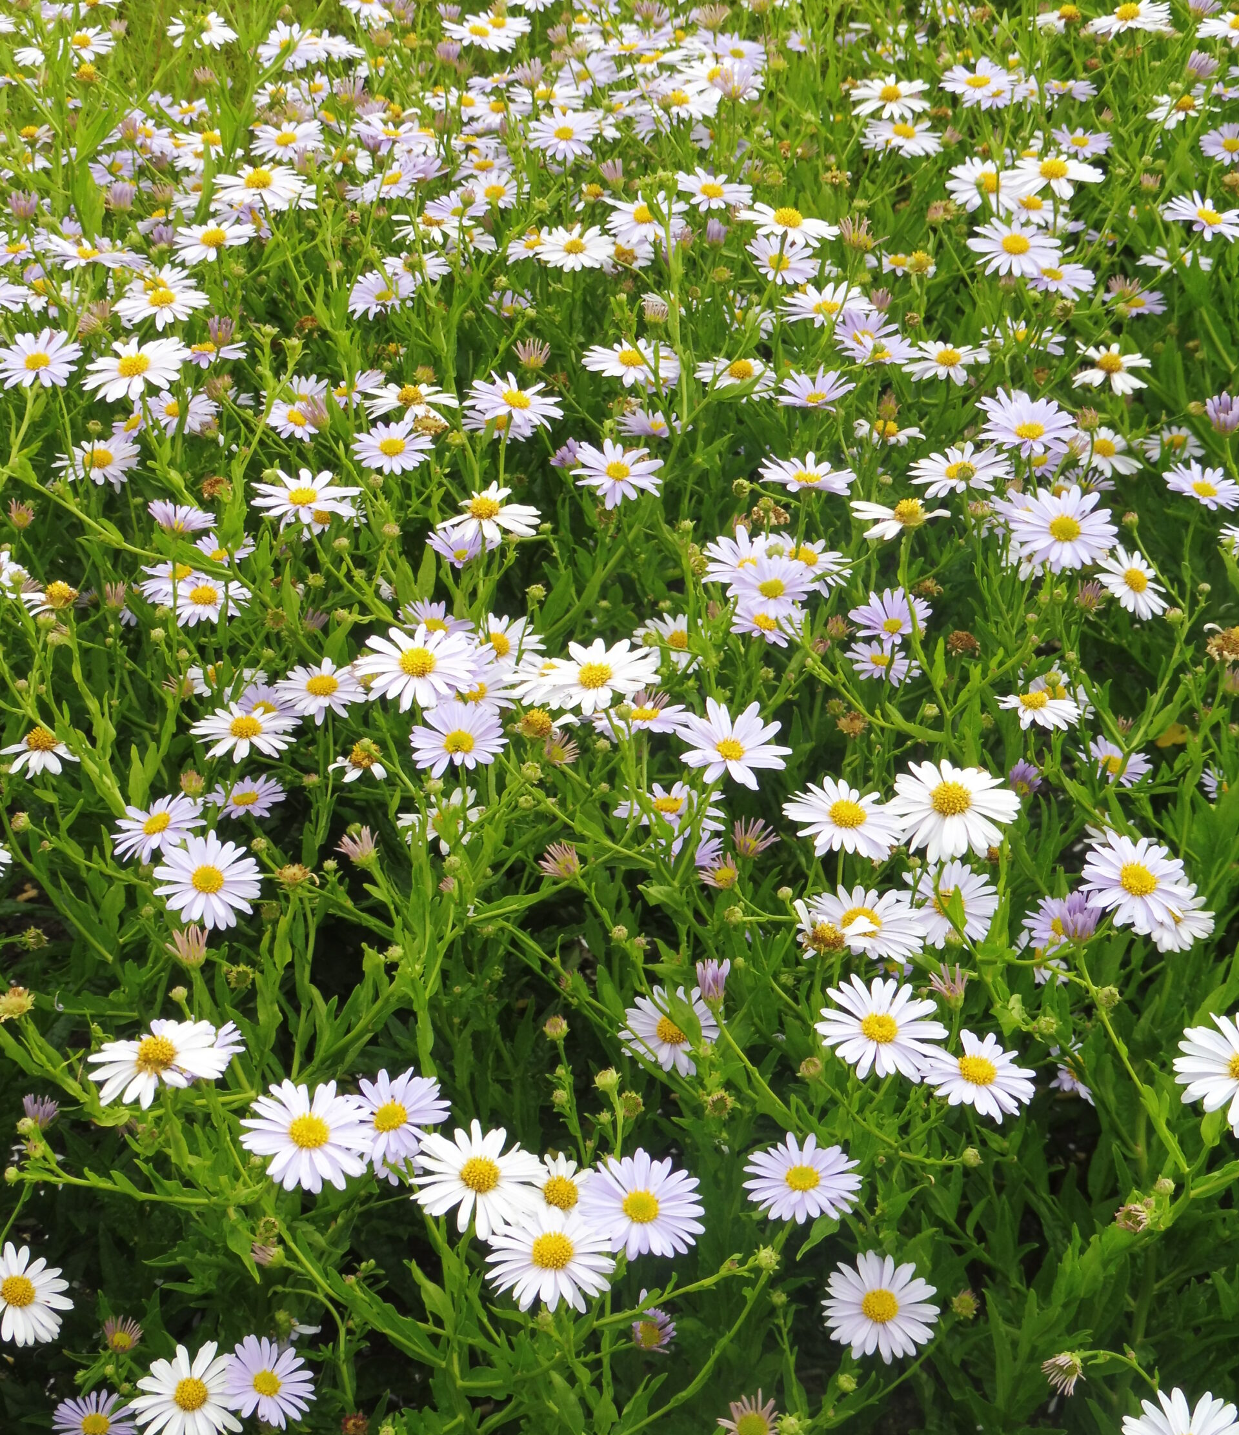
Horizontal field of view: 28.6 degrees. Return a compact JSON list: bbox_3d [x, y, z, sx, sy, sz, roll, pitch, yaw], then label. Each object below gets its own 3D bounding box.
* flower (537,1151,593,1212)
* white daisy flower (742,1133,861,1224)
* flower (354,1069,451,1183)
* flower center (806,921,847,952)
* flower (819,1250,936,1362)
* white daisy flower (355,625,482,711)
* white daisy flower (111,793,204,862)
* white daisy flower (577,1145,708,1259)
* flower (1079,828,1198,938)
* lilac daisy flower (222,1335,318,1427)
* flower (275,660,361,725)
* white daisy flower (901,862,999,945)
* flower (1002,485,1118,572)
[{"bbox_3d":[-0.020,0.158,0.815,0.032,0.010,0.032,0,44,-1],"label":"flower"},{"bbox_3d":[0.060,0.154,0.810,0.040,0.011,0.040,0,39,4],"label":"white daisy flower"},{"bbox_3d":[-0.075,0.135,0.825,0.036,0.011,0.036,-8,51,10],"label":"flower"},{"bbox_3d":[0.069,0.073,0.810,0.013,0.008,0.013,-6,34,4],"label":"flower center"},{"bbox_3d":[0.089,0.200,0.825,0.039,0.011,0.039,0,56,6],"label":"flower"},{"bbox_3d":[-0.067,-0.016,0.800,0.040,0.011,0.040,0,45,-5],"label":"white daisy flower"},{"bbox_3d":[-0.171,0.041,0.900,0.035,0.010,0.035,-7,40,6],"label":"white daisy flower"},{"bbox_3d":[0.007,0.156,0.785,0.041,0.013,0.041,0,51,1],"label":"white daisy flower"},{"bbox_3d":[0.172,0.055,0.810,0.039,0.011,0.039,5,53,-7],"label":"flower"},{"bbox_3d":[-0.131,0.248,0.910,0.035,0.010,0.035,6,54,-7],"label":"lilac daisy flower"},{"bbox_3d":[-0.123,-0.011,1.000,0.037,0.012,0.037,6,46,-7],"label":"flower"},{"bbox_3d":[0.117,0.066,0.860,0.036,0.010,0.036,0,54,8],"label":"white daisy flower"},{"bbox_3d":[0.179,-0.077,0.980,0.044,0.014,0.044,0,56,10],"label":"flower"}]

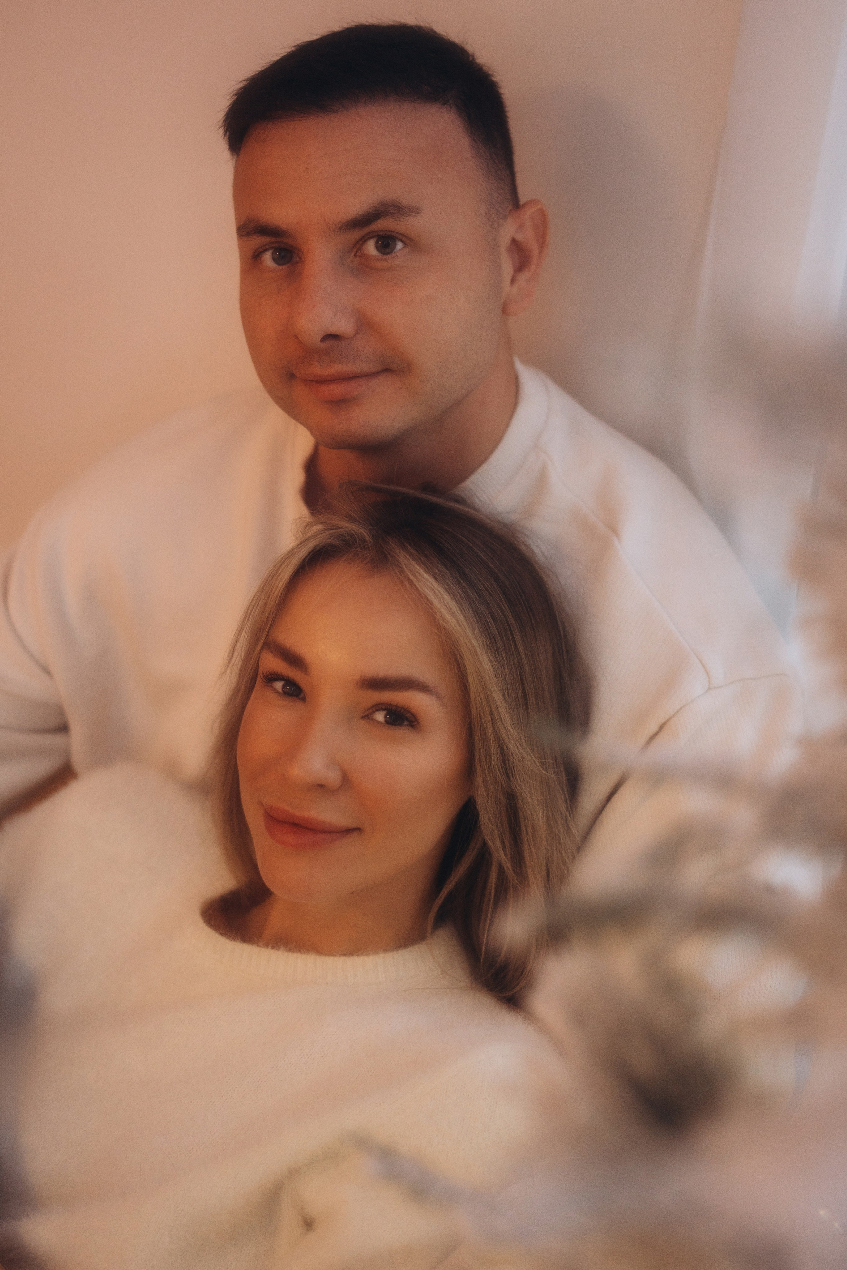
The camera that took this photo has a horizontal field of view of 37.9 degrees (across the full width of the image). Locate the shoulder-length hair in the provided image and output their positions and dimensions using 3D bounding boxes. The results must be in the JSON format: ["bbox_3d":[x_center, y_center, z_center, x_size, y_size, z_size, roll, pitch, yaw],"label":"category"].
[{"bbox_3d":[-0.014,0.066,0.735,0.205,0.280,0.210,12,-2,17],"label":"shoulder-length hair"}]

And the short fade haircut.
[{"bbox_3d":[-0.024,-0.296,0.768,0.168,0.162,0.200,2,23,22],"label":"short fade haircut"}]

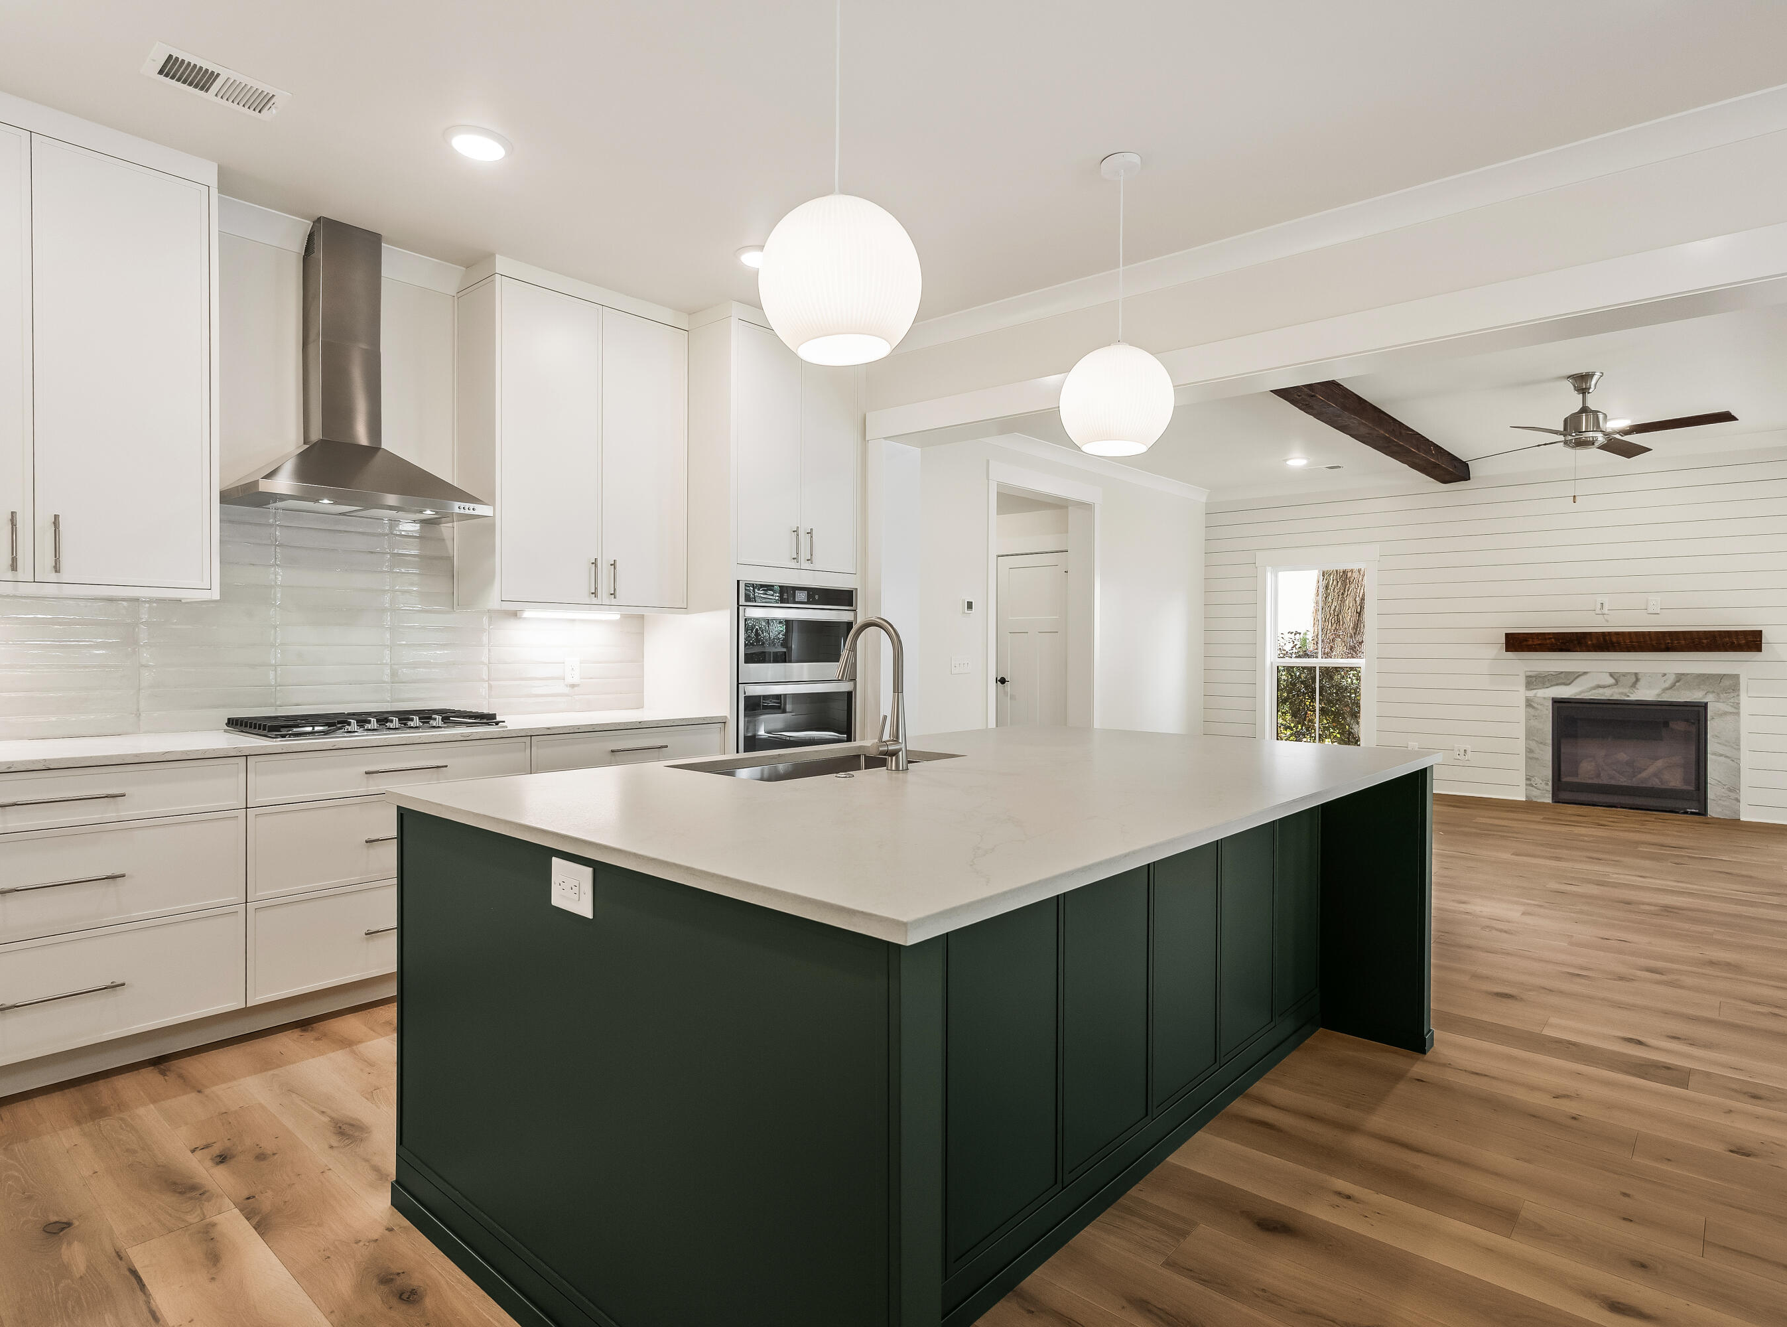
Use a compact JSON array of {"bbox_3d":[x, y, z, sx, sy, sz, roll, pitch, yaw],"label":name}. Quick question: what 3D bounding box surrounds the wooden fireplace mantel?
[{"bbox_3d":[5.497,-0.160,7.456,1.520,0.148,0.200,1,1,41],"label":"wooden fireplace mantel"}]

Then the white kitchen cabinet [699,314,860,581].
[{"bbox_3d":[-0.667,-0.969,4.861,0.640,1.170,0.840,1,1,41],"label":"white kitchen cabinet"}]

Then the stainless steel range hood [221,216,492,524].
[{"bbox_3d":[-1.920,-1.060,3.573,0.465,1.035,0.763,1,1,41],"label":"stainless steel range hood"}]

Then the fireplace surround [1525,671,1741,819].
[{"bbox_3d":[5.550,0.596,7.526,1.310,1.030,0.060,1,1,41],"label":"fireplace surround"}]

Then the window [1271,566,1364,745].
[{"bbox_3d":[3.871,-0.012,9.100,0.870,1.740,0.100,1,1,41],"label":"window"}]

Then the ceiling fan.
[{"bbox_3d":[3.784,-1.378,5.450,1.270,0.405,1.270,0,1,-27],"label":"ceiling fan"}]

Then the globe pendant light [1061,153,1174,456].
[{"bbox_3d":[0.701,-1.106,3.071,0.345,0.895,0.345,0,1,0],"label":"globe pendant light"}]

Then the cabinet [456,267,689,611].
[{"bbox_3d":[-1.362,-0.896,4.306,0.345,1.345,0.914,1,1,41],"label":"cabinet"}]

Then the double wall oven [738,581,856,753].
[{"bbox_3d":[-0.641,0.169,4.846,0.605,1.075,0.756,1,1,41],"label":"double wall oven"}]

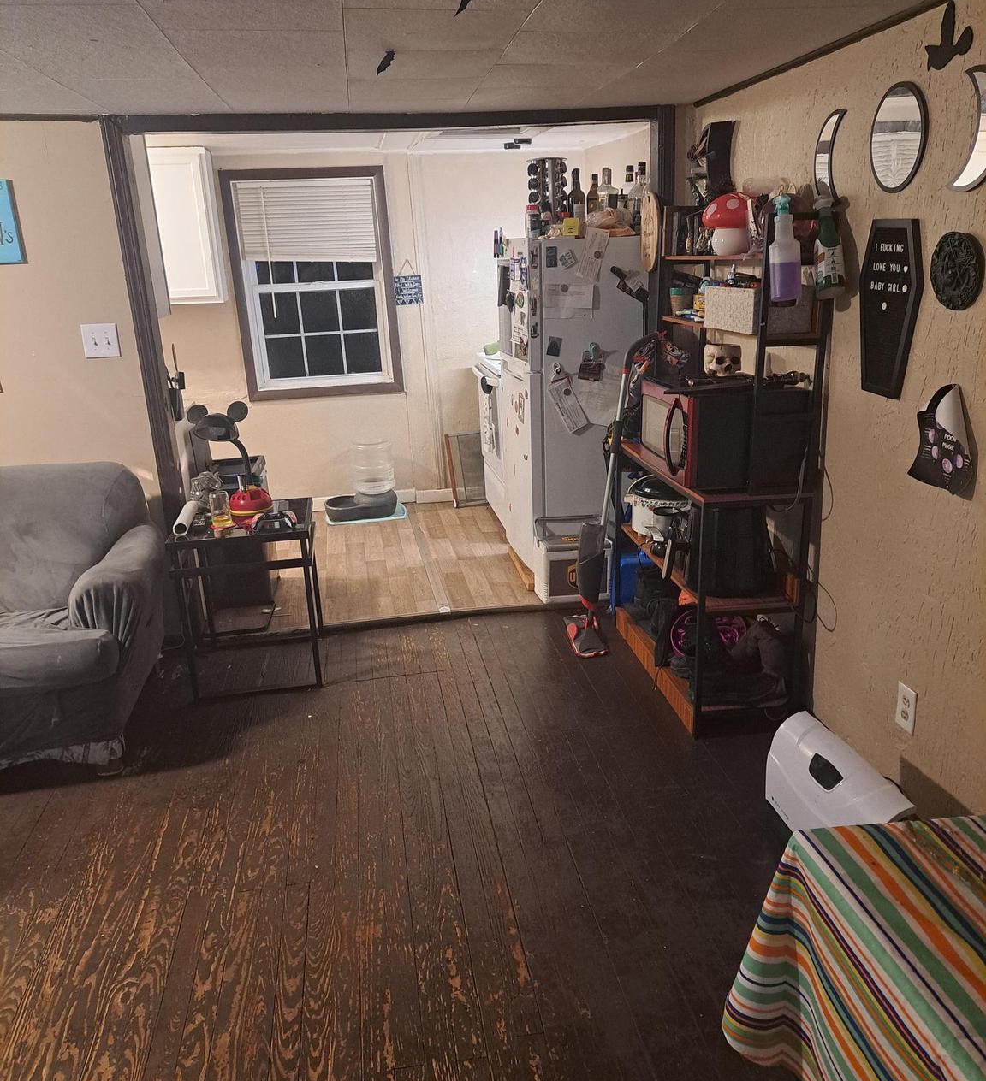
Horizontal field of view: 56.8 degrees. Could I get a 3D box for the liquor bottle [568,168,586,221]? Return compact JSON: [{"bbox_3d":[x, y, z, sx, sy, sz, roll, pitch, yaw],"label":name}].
[{"bbox_3d":[0.357,-1.428,3.869,0.076,0.285,0.076,-4,18,-7],"label":"liquor bottle"}]

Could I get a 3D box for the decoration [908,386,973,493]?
[{"bbox_3d":[1.028,-0.235,2.113,0.035,0.240,0.215,-5,18,-7],"label":"decoration"}]

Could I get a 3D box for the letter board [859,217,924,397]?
[{"bbox_3d":[0.991,-0.580,2.291,0.025,0.425,0.260,-5,18,-7],"label":"letter board"}]

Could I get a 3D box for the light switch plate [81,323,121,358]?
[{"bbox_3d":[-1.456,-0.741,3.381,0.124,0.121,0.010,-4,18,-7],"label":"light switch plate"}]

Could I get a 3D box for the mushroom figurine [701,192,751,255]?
[{"bbox_3d":[0.731,-0.966,2.782,0.175,0.178,0.175,-4,18,-7],"label":"mushroom figurine"}]

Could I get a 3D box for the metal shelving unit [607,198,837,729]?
[{"bbox_3d":[0.710,-0.260,3.049,0.360,1.540,0.880,-4,18,-7],"label":"metal shelving unit"}]

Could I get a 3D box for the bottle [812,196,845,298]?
[{"bbox_3d":[0.892,-0.769,2.401,0.090,0.265,0.095,-19,20,-20],"label":"bottle"}]

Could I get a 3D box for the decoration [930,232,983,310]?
[{"bbox_3d":[1.043,-0.606,2.047,0.025,0.162,0.163,-4,18,-7],"label":"decoration"}]

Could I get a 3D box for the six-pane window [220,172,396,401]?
[{"bbox_3d":[-1.007,-1.433,5.154,0.850,1.210,0.080,-5,18,-7],"label":"six-pane window"}]

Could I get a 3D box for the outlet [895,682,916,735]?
[{"bbox_3d":[1.071,0.439,2.371,0.010,0.118,0.078,-5,18,-7],"label":"outlet"}]

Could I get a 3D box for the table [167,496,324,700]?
[{"bbox_3d":[-0.896,0.204,3.422,0.480,0.595,0.475,-5,18,-7],"label":"table"}]

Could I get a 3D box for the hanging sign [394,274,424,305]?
[{"bbox_3d":[-0.481,-1.435,5.236,0.155,0.168,0.012,-5,18,-7],"label":"hanging sign"}]

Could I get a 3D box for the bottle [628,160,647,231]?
[{"bbox_3d":[0.623,-1.430,3.802,0.110,0.290,0.110,-5,18,-7],"label":"bottle"}]

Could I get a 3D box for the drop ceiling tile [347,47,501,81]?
[{"bbox_3d":[-0.201,-1.334,2.543,0.406,0.018,0.406,-4,18,-7],"label":"drop ceiling tile"}]

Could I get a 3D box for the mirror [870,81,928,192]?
[{"bbox_3d":[0.994,-0.993,2.246,0.016,0.248,0.243,-4,18,-7],"label":"mirror"}]

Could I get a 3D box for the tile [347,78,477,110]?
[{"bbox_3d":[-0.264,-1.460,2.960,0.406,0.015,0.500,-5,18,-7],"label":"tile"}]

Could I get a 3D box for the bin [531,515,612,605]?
[{"bbox_3d":[0.352,0.070,3.992,0.312,0.355,0.190,-5,18,-7],"label":"bin"}]

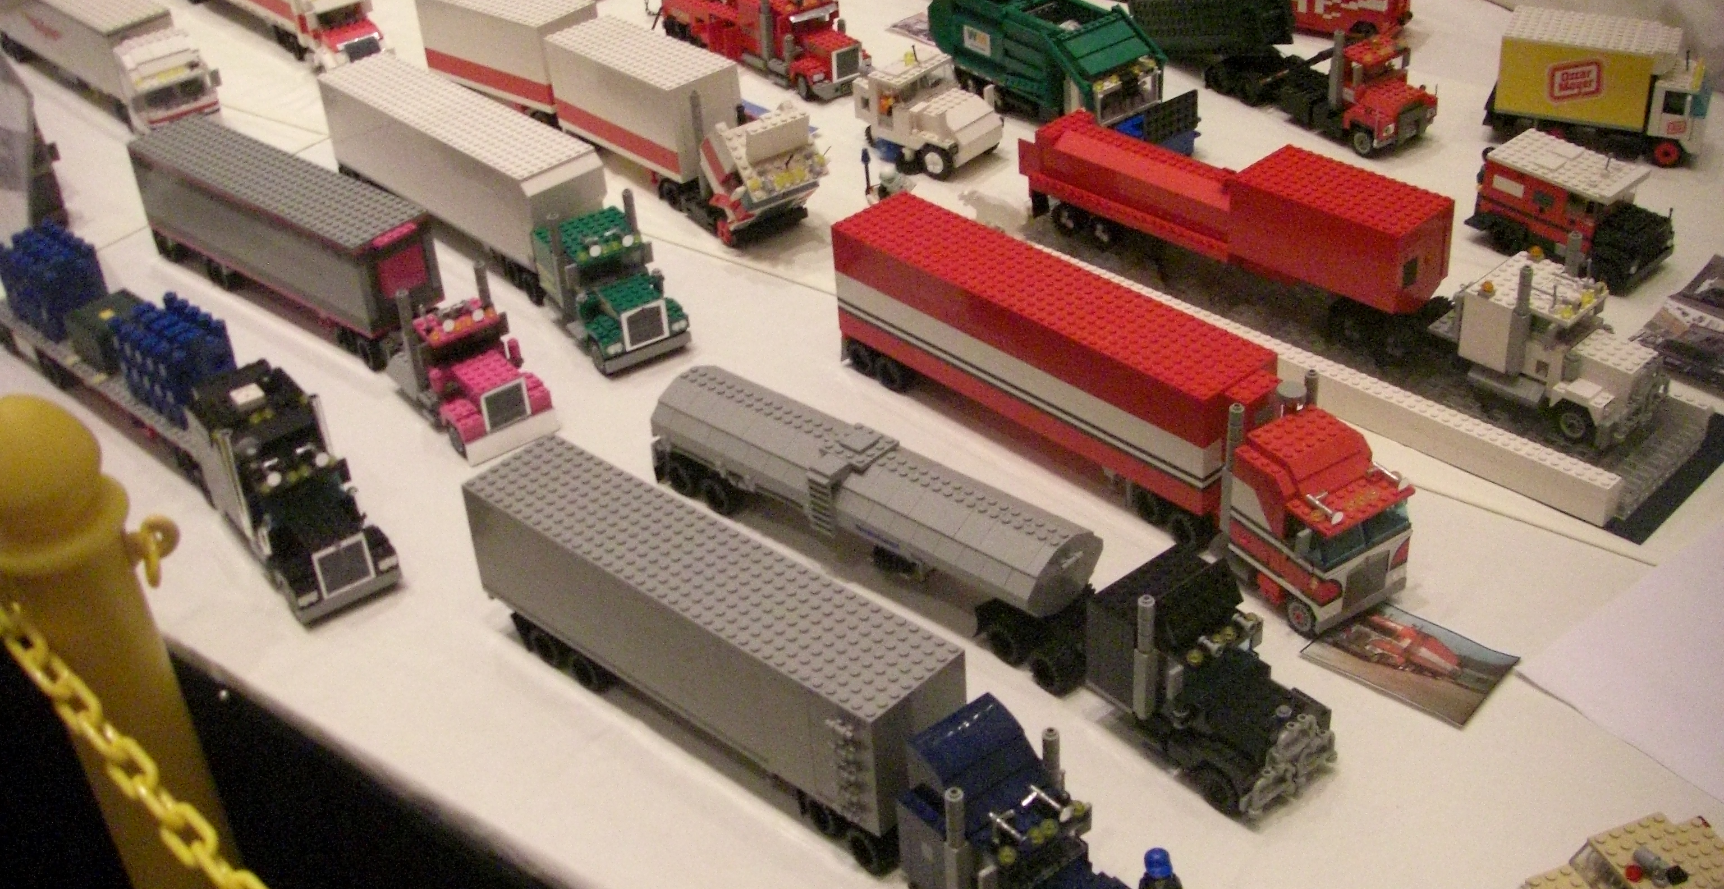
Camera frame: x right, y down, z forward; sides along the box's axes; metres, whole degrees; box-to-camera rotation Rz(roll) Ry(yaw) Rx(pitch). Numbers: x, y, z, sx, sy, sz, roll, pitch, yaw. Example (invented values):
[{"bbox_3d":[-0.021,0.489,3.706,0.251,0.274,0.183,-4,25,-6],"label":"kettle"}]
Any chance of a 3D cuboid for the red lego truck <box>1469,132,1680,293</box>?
[{"bbox_3d":[0.500,-0.169,1.334,0.070,0.071,0.137,-28,41,-31],"label":"red lego truck"}]

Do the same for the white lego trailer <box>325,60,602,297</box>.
[{"bbox_3d":[-0.305,-0.208,1.449,0.064,0.103,0.313,-29,41,-32],"label":"white lego trailer"}]

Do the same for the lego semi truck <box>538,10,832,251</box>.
[{"bbox_3d":[-0.141,-0.249,1.496,0.073,0.104,0.281,-28,40,-31],"label":"lego semi truck"}]

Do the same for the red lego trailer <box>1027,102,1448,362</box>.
[{"bbox_3d":[0.248,-0.164,1.318,0.064,0.095,0.327,-31,42,-33],"label":"red lego trailer"}]

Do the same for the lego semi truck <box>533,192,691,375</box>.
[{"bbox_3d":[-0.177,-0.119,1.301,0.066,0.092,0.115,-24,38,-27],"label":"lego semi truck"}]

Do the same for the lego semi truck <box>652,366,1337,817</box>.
[{"bbox_3d":[0.057,0.051,1.018,0.452,0.086,0.076,27,45,38],"label":"lego semi truck"}]

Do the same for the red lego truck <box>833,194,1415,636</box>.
[{"bbox_3d":[0.141,-0.033,1.116,0.076,0.107,0.414,-27,40,-30],"label":"red lego truck"}]

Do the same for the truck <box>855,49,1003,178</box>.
[{"bbox_3d":[0.054,-0.265,1.500,0.097,0.077,0.065,25,44,36],"label":"truck"}]

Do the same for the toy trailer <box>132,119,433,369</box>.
[{"bbox_3d":[-0.425,-0.154,1.392,0.305,0.096,0.065,24,43,36],"label":"toy trailer"}]

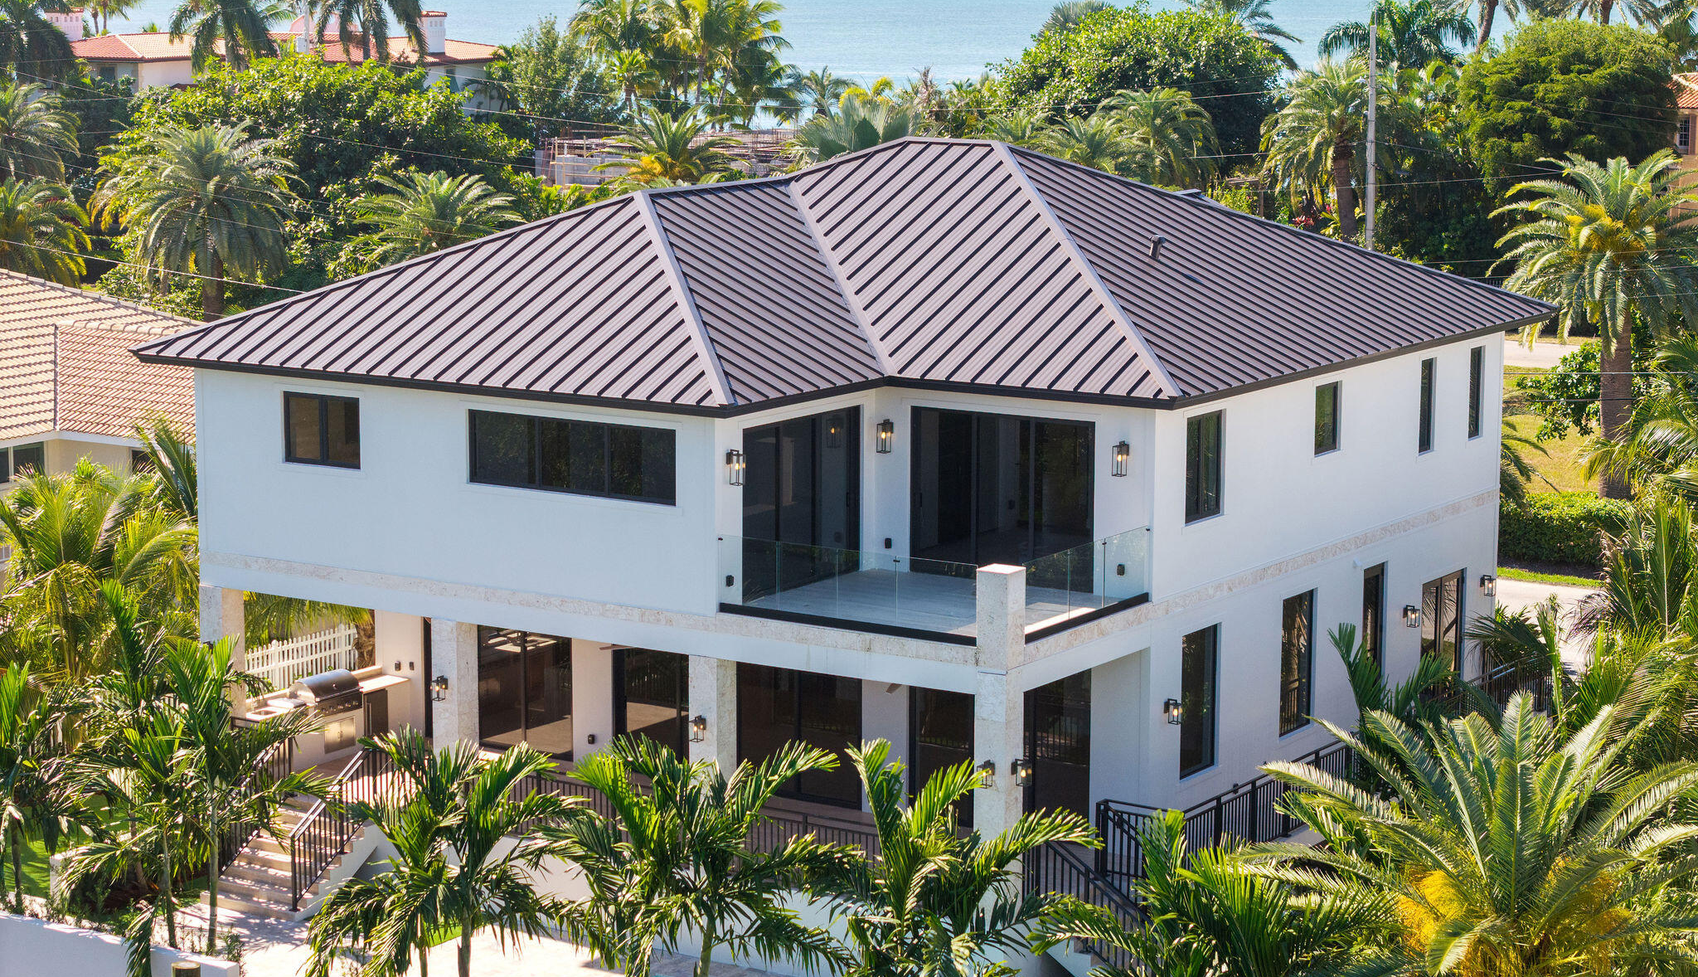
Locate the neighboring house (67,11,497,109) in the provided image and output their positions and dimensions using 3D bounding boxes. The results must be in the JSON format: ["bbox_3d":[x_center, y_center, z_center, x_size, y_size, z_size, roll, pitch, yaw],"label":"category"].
[{"bbox_3d":[-34.732,-24.933,217.527,27.362,10.570,14.000,6,11,33],"label":"neighboring house"}]

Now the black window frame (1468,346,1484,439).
[{"bbox_3d":[10.642,-1.651,58.812,0.120,1.555,0.566,6,11,33],"label":"black window frame"}]

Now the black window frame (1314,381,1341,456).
[{"bbox_3d":[7.424,-1.112,53.897,0.120,1.076,0.920,6,11,33],"label":"black window frame"}]

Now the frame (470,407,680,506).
[{"bbox_3d":[-3.943,-0.465,49.358,3.793,1.091,0.120,6,11,33],"label":"frame"}]

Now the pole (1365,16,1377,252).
[{"bbox_3d":[18.863,-11.088,124.918,0.330,11.932,0.330,6,11,33],"label":"pole"}]

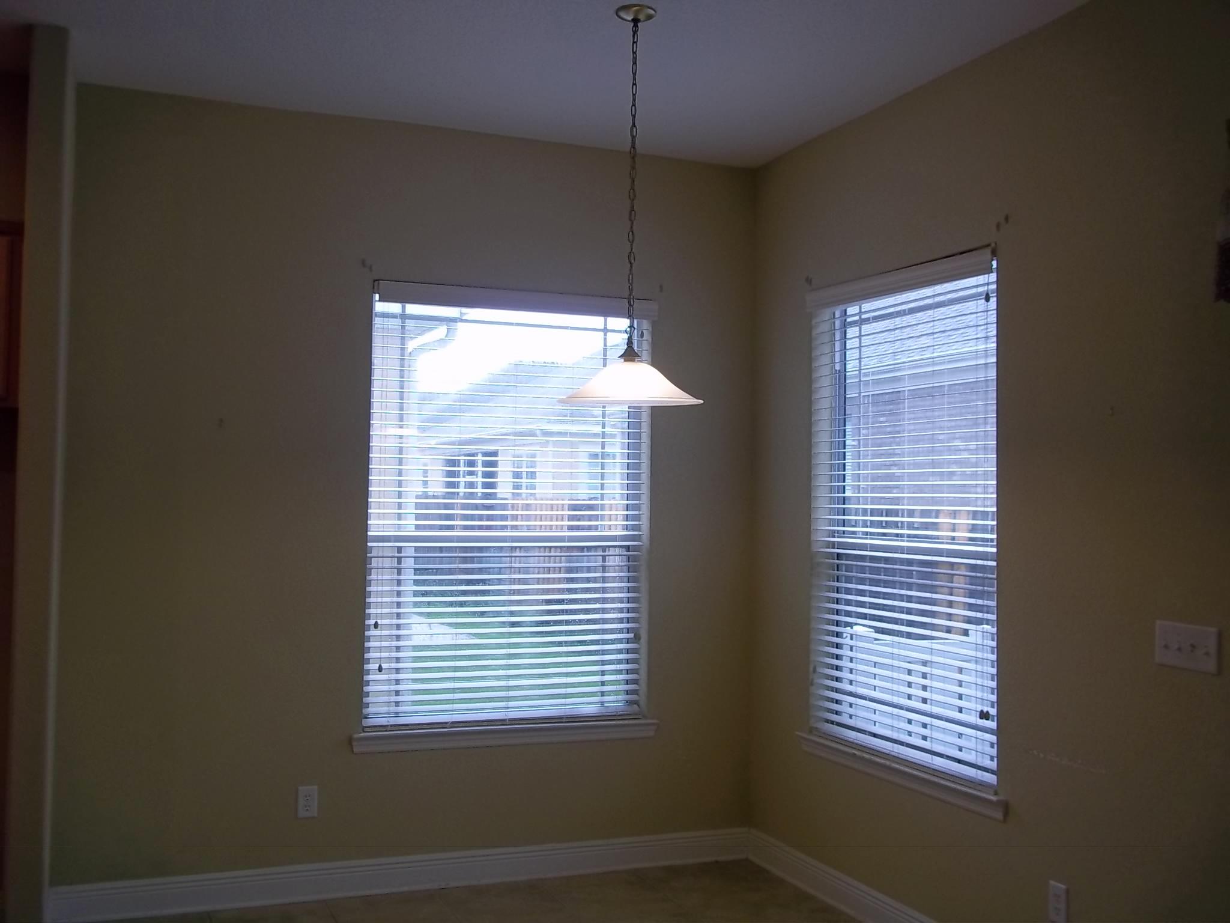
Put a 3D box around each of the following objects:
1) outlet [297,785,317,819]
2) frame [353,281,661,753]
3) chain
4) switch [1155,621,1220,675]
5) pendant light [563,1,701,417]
[{"bbox_3d":[-1.169,1.298,4.873,0.071,0.116,0.010,2,-2,-22],"label":"outlet"},{"bbox_3d":[-0.415,0.225,5.243,1.264,1.842,0.120,2,-2,-22],"label":"frame"},{"bbox_3d":[0.058,-0.846,3.898,0.030,1.014,0.028,2,-2,-22],"label":"chain"},{"bbox_3d":[1.498,0.488,3.363,0.012,0.116,0.208,2,-2,-22],"label":"switch"},{"bbox_3d":[0.057,-0.776,3.895,0.432,1.198,0.432,1,-2,0],"label":"pendant light"}]

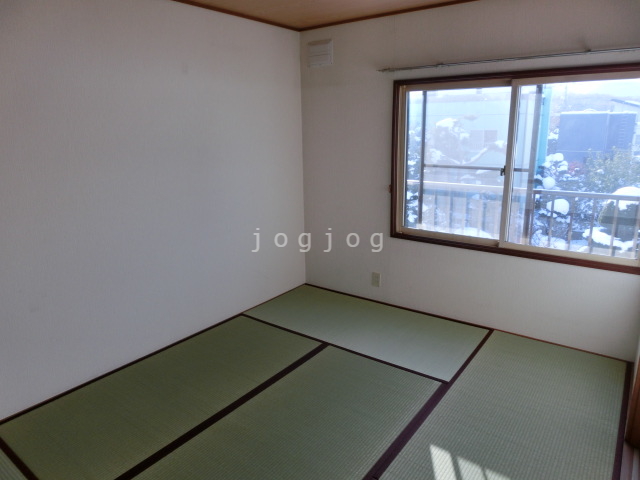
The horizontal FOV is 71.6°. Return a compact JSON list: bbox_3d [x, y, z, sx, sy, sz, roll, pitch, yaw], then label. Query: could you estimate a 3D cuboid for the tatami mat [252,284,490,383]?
[{"bbox_3d":[0.311,0.659,3.469,1.751,0.045,0.870,10,18,35],"label":"tatami mat"}]

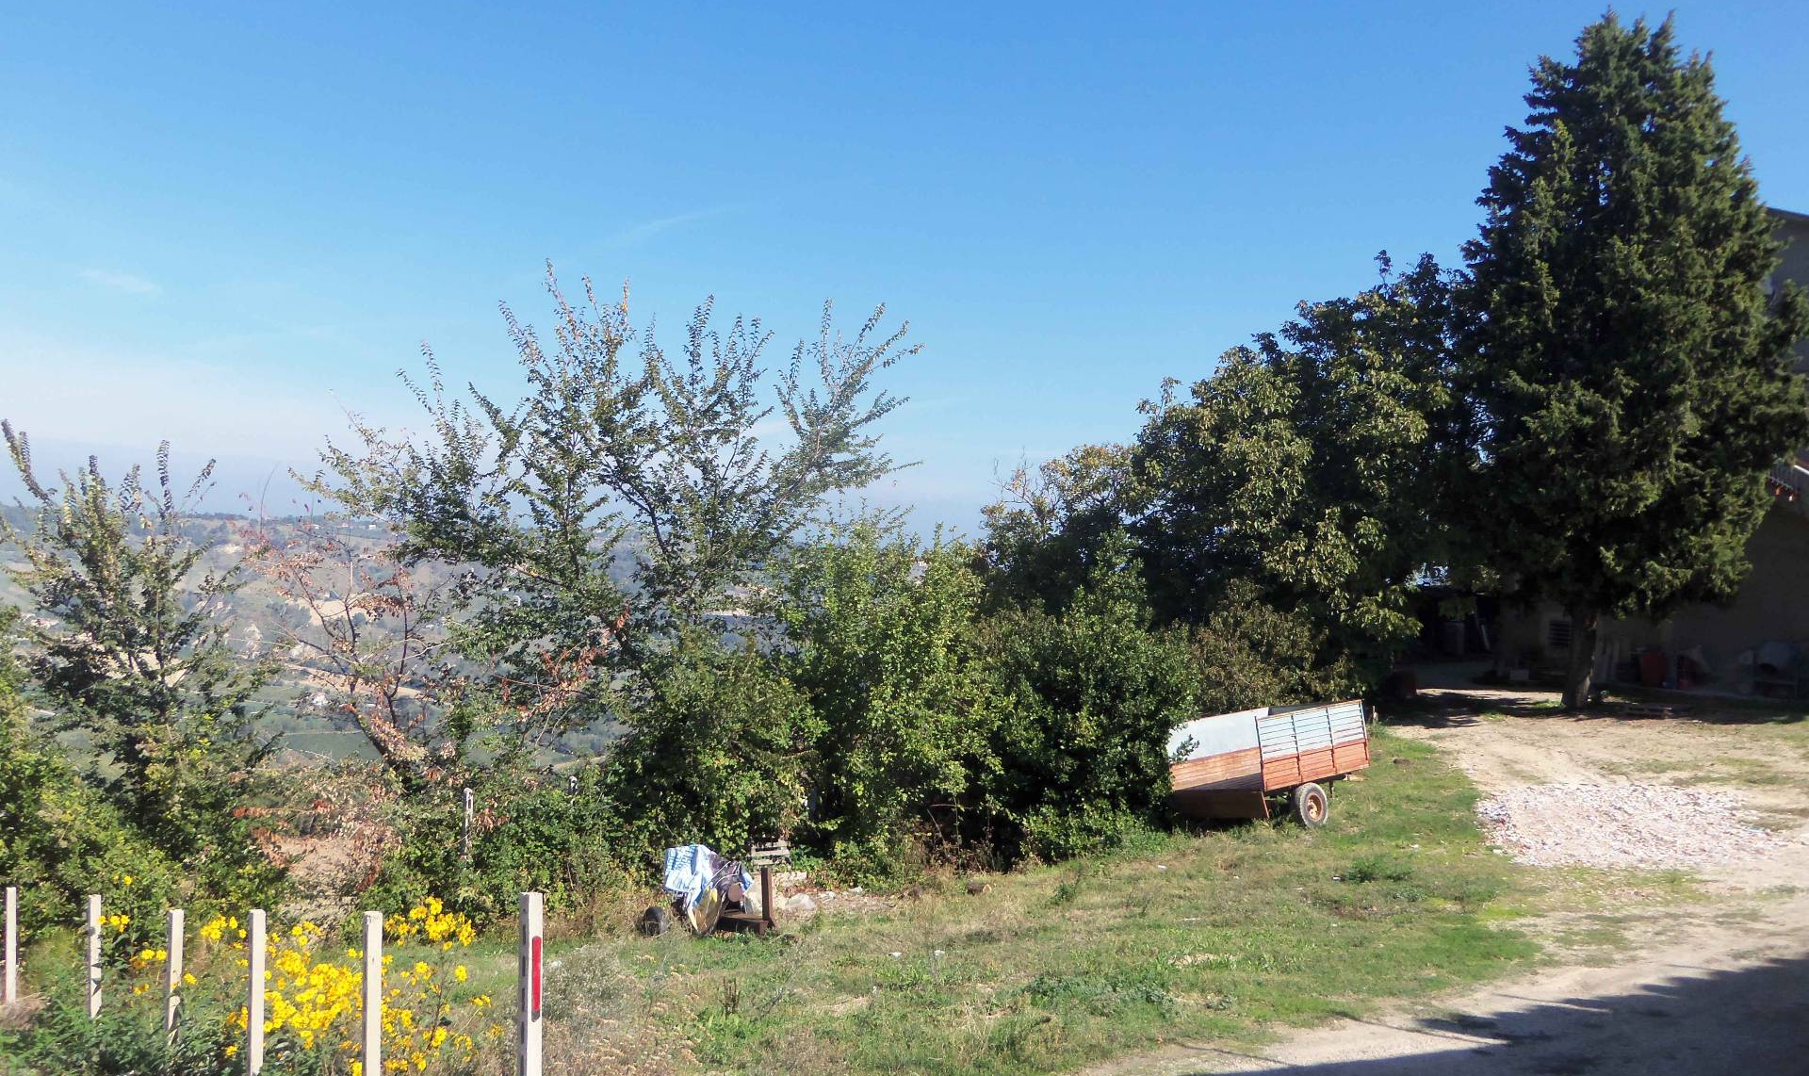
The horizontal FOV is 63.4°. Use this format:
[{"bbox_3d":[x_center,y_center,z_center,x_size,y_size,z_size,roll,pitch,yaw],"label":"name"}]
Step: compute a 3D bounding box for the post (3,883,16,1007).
[{"bbox_3d":[-8.559,3.962,14.000,0.100,1.257,0.100,1,0,-40],"label":"post"}]

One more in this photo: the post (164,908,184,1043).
[{"bbox_3d":[-5.587,3.467,11.200,0.100,1.255,0.100,1,0,-40],"label":"post"}]

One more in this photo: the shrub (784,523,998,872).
[{"bbox_3d":[-0.180,1.985,18.600,2.850,4.300,2.750,0,0,0],"label":"shrub"}]

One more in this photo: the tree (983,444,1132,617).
[{"bbox_3d":[2.775,1.200,26.000,3.200,5.800,3.100,0,0,0],"label":"tree"}]

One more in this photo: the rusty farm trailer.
[{"bbox_3d":[5.200,3.162,20.634,2.900,1.420,1.600,-1,-7,-44],"label":"rusty farm trailer"}]

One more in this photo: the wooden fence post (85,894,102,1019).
[{"bbox_3d":[-6.979,3.706,12.600,0.100,1.266,0.100,1,0,-40],"label":"wooden fence post"}]

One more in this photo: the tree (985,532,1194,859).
[{"bbox_3d":[2.445,2.108,19.400,2.800,4.150,2.700,0,0,0],"label":"tree"}]

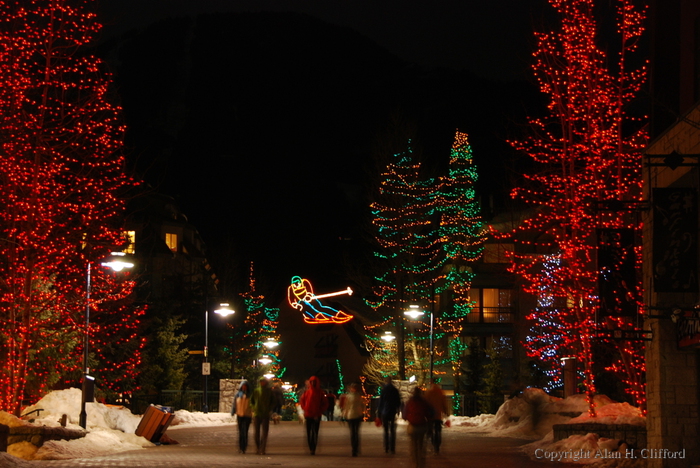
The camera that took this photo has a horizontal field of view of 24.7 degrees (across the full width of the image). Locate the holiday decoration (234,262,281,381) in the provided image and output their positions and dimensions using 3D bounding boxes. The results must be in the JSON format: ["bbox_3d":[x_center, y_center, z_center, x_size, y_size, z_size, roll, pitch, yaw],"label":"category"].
[{"bbox_3d":[-5.681,5.804,98.000,2.900,8.100,2.900,1,-6,0],"label":"holiday decoration"}]

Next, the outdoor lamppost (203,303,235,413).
[{"bbox_3d":[-6.016,5.696,73.000,1.450,5.150,0.850,1,-6,0],"label":"outdoor lamppost"}]

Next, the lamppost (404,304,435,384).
[{"bbox_3d":[3.201,5.781,73.500,1.400,5.100,0.850,1,-6,0],"label":"lamppost"}]

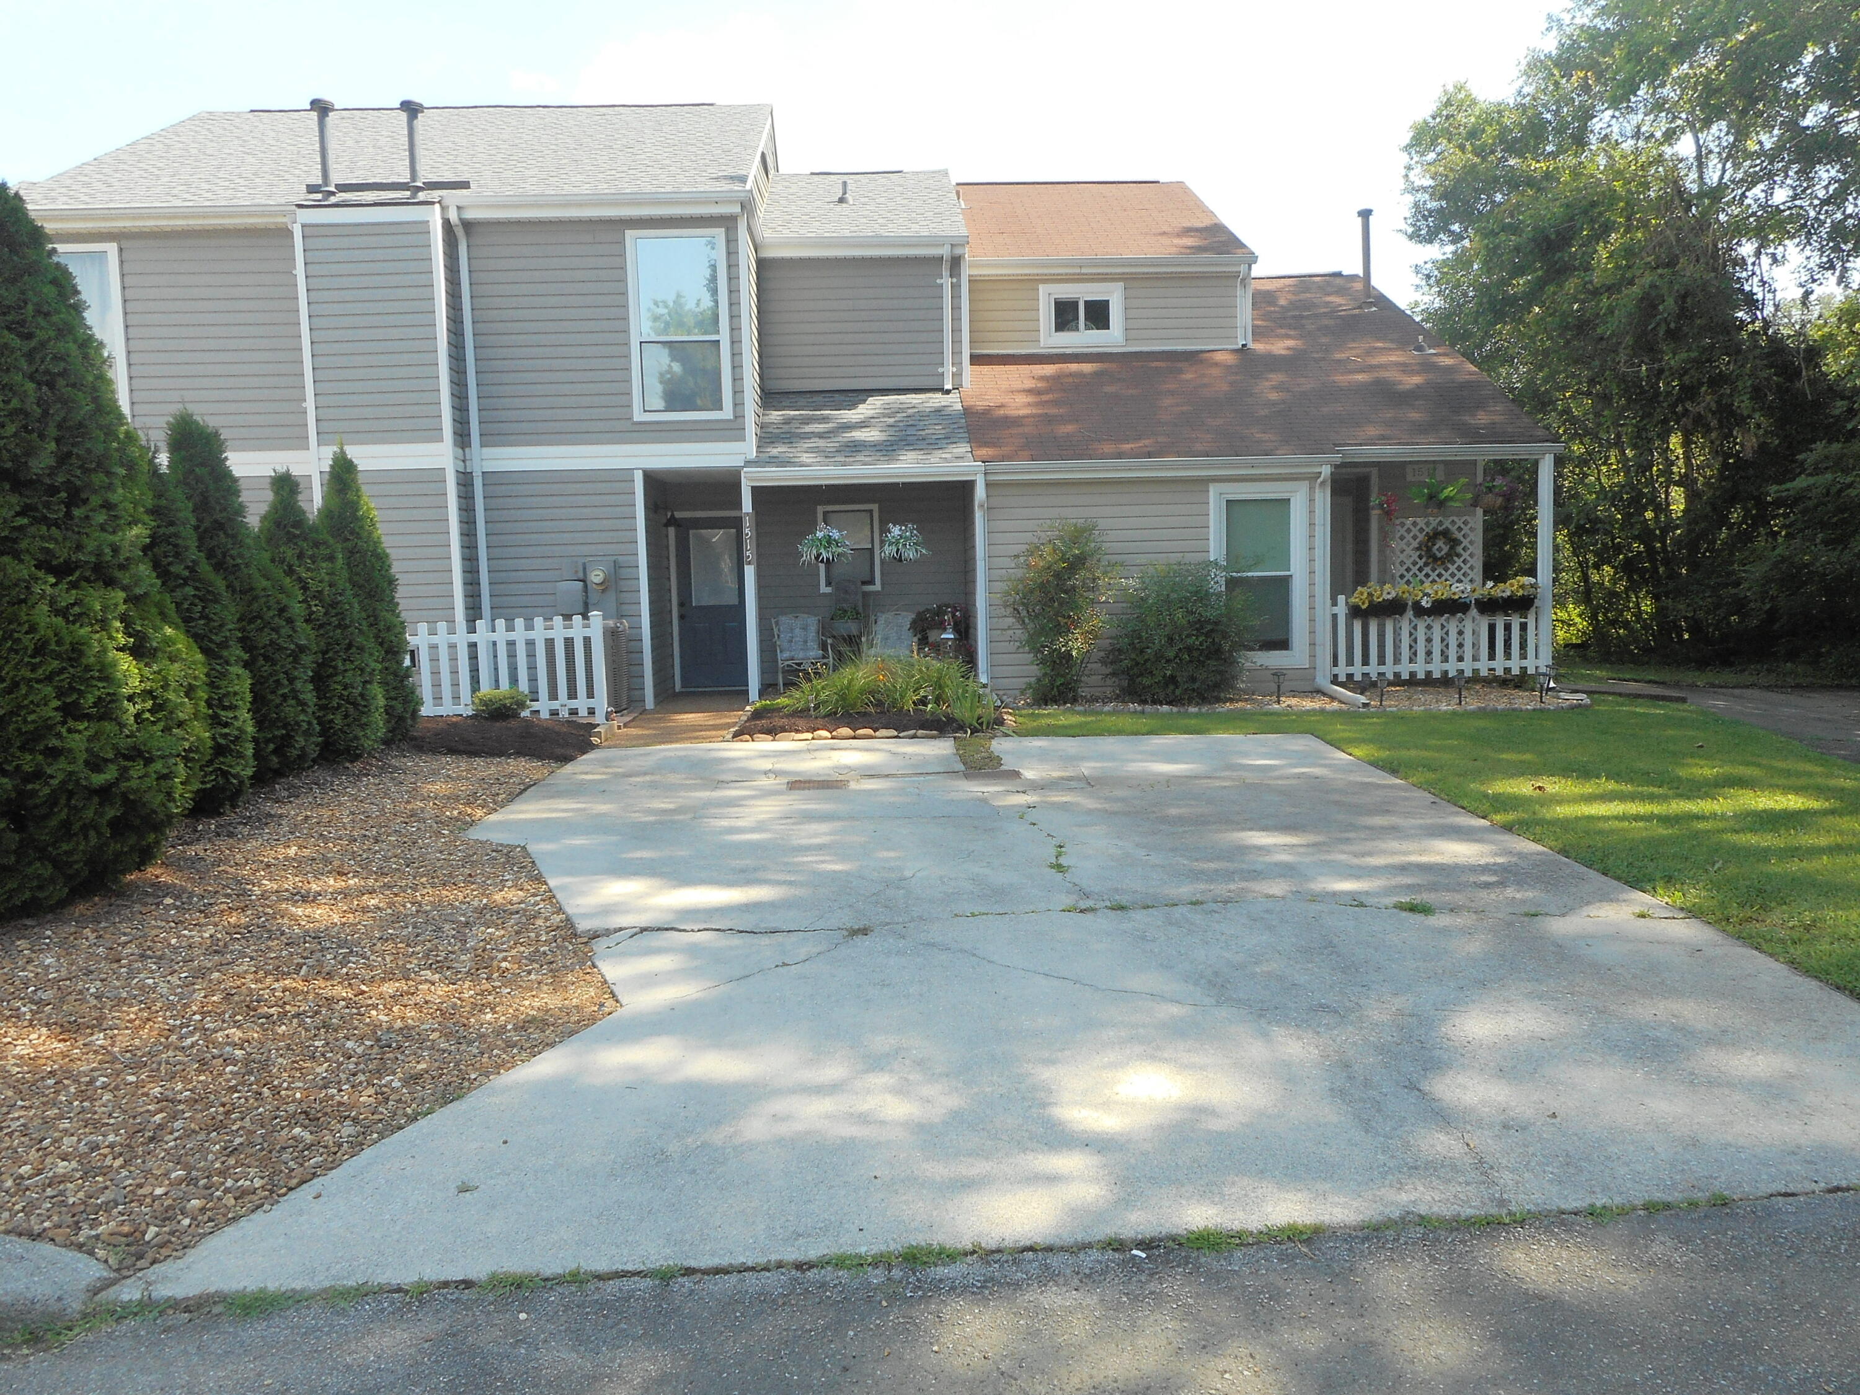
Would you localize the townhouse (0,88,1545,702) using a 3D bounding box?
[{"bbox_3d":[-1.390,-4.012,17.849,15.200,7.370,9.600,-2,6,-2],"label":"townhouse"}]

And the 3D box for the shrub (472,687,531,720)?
[{"bbox_3d":[-4.063,0.052,12.643,0.570,0.340,0.550,-2,6,-2],"label":"shrub"}]

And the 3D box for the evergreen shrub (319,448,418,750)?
[{"bbox_3d":[-5.236,-0.971,12.137,1.100,2.620,1.100,-2,6,-2],"label":"evergreen shrub"}]

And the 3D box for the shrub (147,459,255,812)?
[{"bbox_3d":[-5.159,-0.463,9.073,1.100,2.350,1.100,-2,6,-2],"label":"shrub"}]

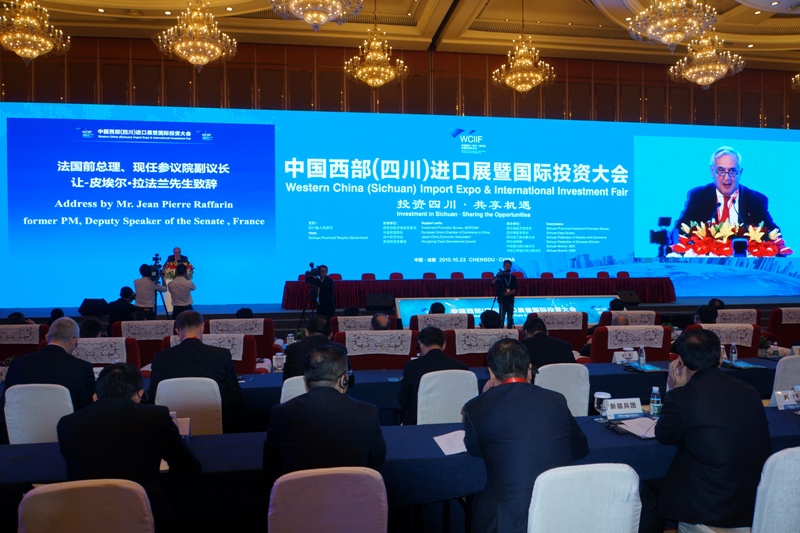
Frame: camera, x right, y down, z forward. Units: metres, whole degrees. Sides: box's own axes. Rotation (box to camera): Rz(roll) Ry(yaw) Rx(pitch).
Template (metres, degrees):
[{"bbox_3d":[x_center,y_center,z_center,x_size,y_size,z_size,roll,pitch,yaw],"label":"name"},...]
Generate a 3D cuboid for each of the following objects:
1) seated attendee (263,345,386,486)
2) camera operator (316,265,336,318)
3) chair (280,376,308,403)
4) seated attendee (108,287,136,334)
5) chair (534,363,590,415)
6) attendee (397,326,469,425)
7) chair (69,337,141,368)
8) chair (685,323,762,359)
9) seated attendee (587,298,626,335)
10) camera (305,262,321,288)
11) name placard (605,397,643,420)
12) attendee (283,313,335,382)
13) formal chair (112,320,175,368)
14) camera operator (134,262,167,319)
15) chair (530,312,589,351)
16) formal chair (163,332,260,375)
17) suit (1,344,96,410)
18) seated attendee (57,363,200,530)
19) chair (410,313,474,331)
[{"bbox_3d":[-0.360,0.995,2.757,0.550,1.320,0.780,0,1,-9],"label":"seated attendee"},{"bbox_3d":[-1.380,0.785,11.200,0.500,1.660,0.520,-1,1,-37],"label":"camera operator"},{"bbox_3d":[-0.615,1.176,4.217,0.450,0.930,0.550,0,1,-9],"label":"chair"},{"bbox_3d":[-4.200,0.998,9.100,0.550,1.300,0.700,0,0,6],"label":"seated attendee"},{"bbox_3d":[1.147,1.162,4.607,0.450,0.930,0.550,0,1,-13],"label":"chair"},{"bbox_3d":[0.185,1.033,4.638,0.560,1.200,0.880,0,1,-9],"label":"attendee"},{"bbox_3d":[-2.763,1.130,5.625,0.780,1.020,0.780,0,1,-9],"label":"chair"},{"bbox_3d":[3.376,1.084,6.731,0.900,1.020,0.800,0,1,-9],"label":"chair"},{"bbox_3d":[2.890,1.015,8.350,0.580,1.200,0.800,0,0,-9],"label":"seated attendee"},{"bbox_3d":[-1.546,0.138,10.600,0.230,0.430,0.420,0,1,40],"label":"camera"},{"bbox_3d":[1.365,0.860,3.660,0.250,0.105,0.090,0,1,-19],"label":"name placard"},{"bbox_3d":[-0.631,0.989,4.466,0.530,1.300,0.850,0,1,-9],"label":"attendee"},{"bbox_3d":[-3.008,1.113,7.333,0.900,1.020,0.800,0,1,-9],"label":"formal chair"},{"bbox_3d":[-4.315,0.772,10.379,0.560,1.660,0.500,0,1,-14],"label":"camera operator"},{"bbox_3d":[1.998,1.077,8.170,0.900,1.020,0.800,0,1,-9],"label":"chair"},{"bbox_3d":[-1.830,1.146,5.950,0.870,1.030,0.820,0,0,-9],"label":"formal chair"},{"bbox_3d":[-2.470,0.889,4.260,0.560,0.680,0.420,0,0,-9],"label":"suit"},{"bbox_3d":[-1.102,1.026,2.578,0.560,1.270,0.780,0,1,-10],"label":"seated attendee"},{"bbox_3d":[0.447,1.092,7.575,0.770,1.020,0.780,0,1,-9],"label":"chair"}]

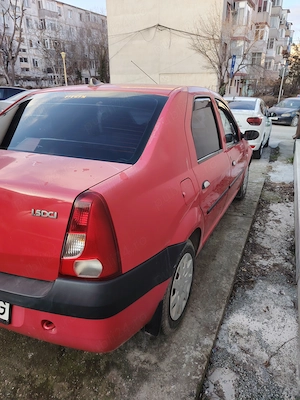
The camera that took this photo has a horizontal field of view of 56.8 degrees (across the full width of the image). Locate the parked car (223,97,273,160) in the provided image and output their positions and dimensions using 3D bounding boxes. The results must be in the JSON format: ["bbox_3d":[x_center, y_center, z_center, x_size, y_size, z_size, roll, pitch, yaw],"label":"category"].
[{"bbox_3d":[2.545,-2.190,8.080,1.750,1.470,4.400,8,20,25],"label":"parked car"}]

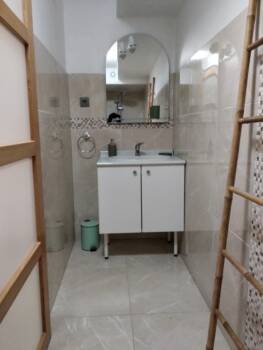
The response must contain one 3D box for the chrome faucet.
[{"bbox_3d":[0.066,-0.223,2.338,0.060,0.117,0.130,-1,10,-4],"label":"chrome faucet"}]

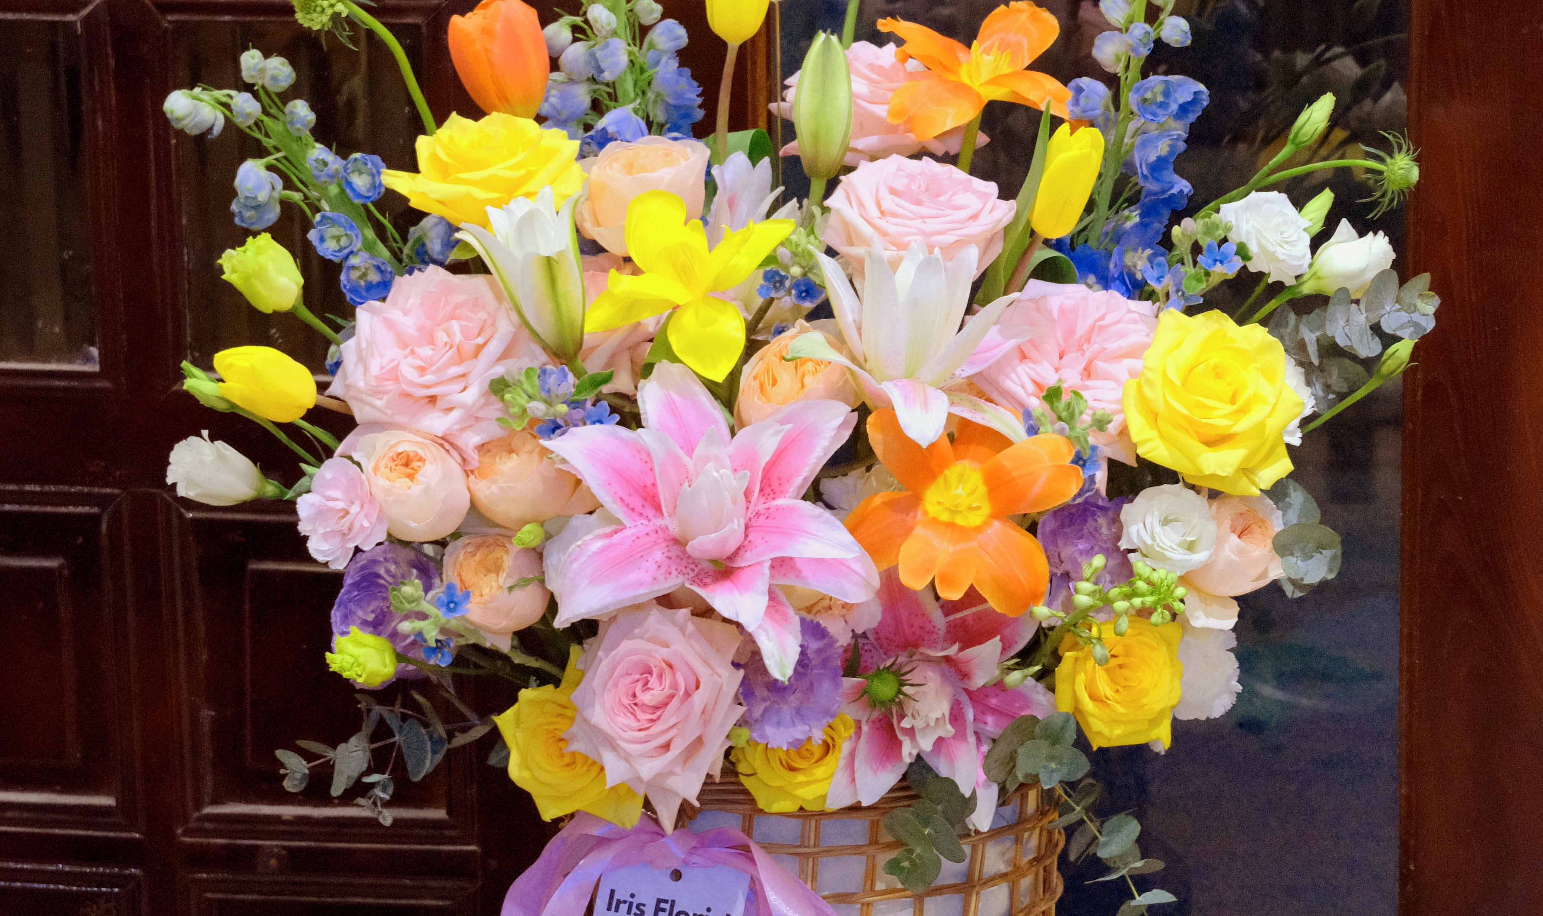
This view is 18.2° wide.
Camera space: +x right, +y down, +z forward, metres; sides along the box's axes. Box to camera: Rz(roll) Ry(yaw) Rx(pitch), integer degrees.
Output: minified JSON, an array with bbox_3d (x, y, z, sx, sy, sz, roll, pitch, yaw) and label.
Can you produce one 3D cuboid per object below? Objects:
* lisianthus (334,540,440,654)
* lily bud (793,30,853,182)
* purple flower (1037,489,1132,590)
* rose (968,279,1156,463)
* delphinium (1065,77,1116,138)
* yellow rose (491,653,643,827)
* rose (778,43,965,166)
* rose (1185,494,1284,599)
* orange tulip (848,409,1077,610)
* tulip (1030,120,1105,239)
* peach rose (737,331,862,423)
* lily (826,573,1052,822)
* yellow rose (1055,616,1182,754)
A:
[{"bbox_3d":[-0.202,0.080,2.521,0.060,0.066,0.050,0,2,25],"label":"lisianthus"},{"bbox_3d":[0.027,-0.183,2.505,0.032,0.082,0.032,0,15,0],"label":"lily bud"},{"bbox_3d":[0.158,0.046,2.450,0.057,0.061,0.048,-3,-5,-9],"label":"purple flower"},{"bbox_3d":[0.148,-0.043,2.443,0.100,0.098,0.070,1,-12,-6],"label":"rose"},{"bbox_3d":[0.168,-0.184,2.540,0.029,0.029,0.027,-29,-31,20],"label":"delphinium"},{"bbox_3d":[-0.103,0.145,2.484,0.090,0.090,0.065,0,0,18],"label":"yellow rose"},{"bbox_3d":[0.056,-0.191,2.610,0.100,0.072,0.095,-1,22,0],"label":"rose"},{"bbox_3d":[0.240,0.047,2.514,0.062,0.062,0.055,-5,-8,-22],"label":"rose"},{"bbox_3d":[0.100,0.028,2.510,0.120,0.108,0.062,-2,-14,-3],"label":"orange tulip"},{"bbox_3d":[0.154,-0.144,2.510,0.034,0.062,0.034,20,12,0],"label":"tulip"},{"bbox_3d":[0.013,-0.039,2.450,0.062,0.060,0.055,1,-27,9],"label":"peach rose"},{"bbox_3d":[0.087,0.124,2.497,0.120,0.130,0.080,-3,9,-10],"label":"lily"},{"bbox_3d":[0.181,0.118,2.505,0.067,0.067,0.058,4,-30,-3],"label":"yellow rose"}]

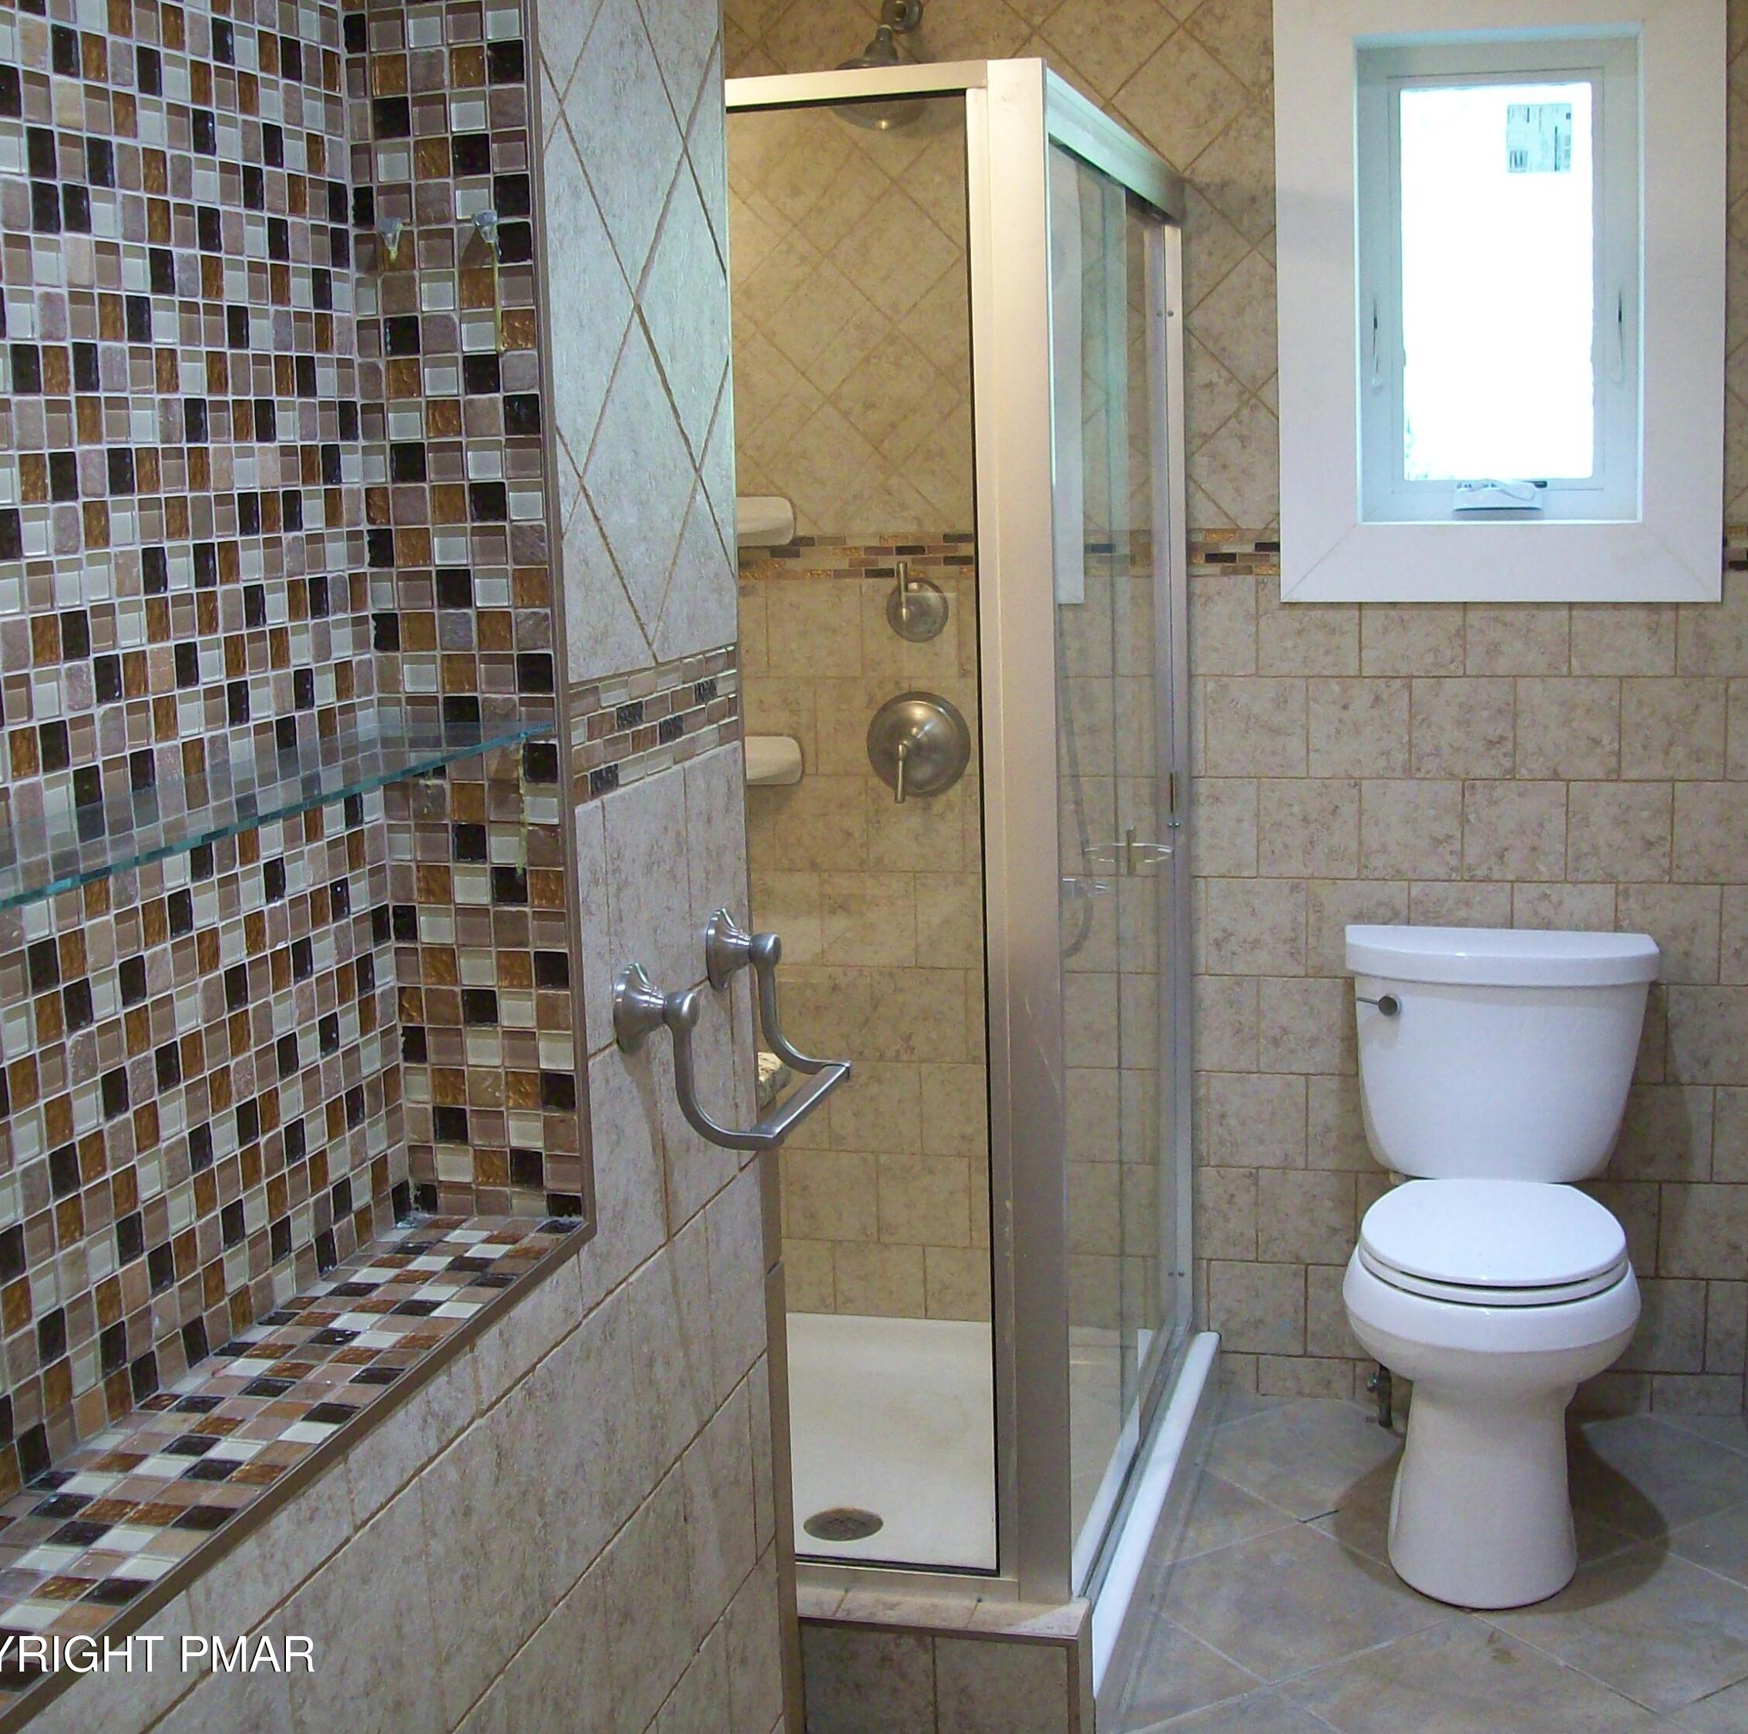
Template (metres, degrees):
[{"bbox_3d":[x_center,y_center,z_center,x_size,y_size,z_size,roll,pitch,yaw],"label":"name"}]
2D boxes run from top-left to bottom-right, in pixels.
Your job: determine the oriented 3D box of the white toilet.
[{"bbox_3d":[0.873,0.533,3.388,0.460,0.780,0.725,1,10,15],"label":"white toilet"}]

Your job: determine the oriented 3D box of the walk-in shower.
[{"bbox_3d":[-0.043,-0.053,3.380,0.880,1.875,1.050,1,10,15],"label":"walk-in shower"}]

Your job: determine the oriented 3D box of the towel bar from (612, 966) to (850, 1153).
[{"bbox_3d":[-0.086,0.105,1.586,0.100,0.114,0.230,1,10,15],"label":"towel bar"}]

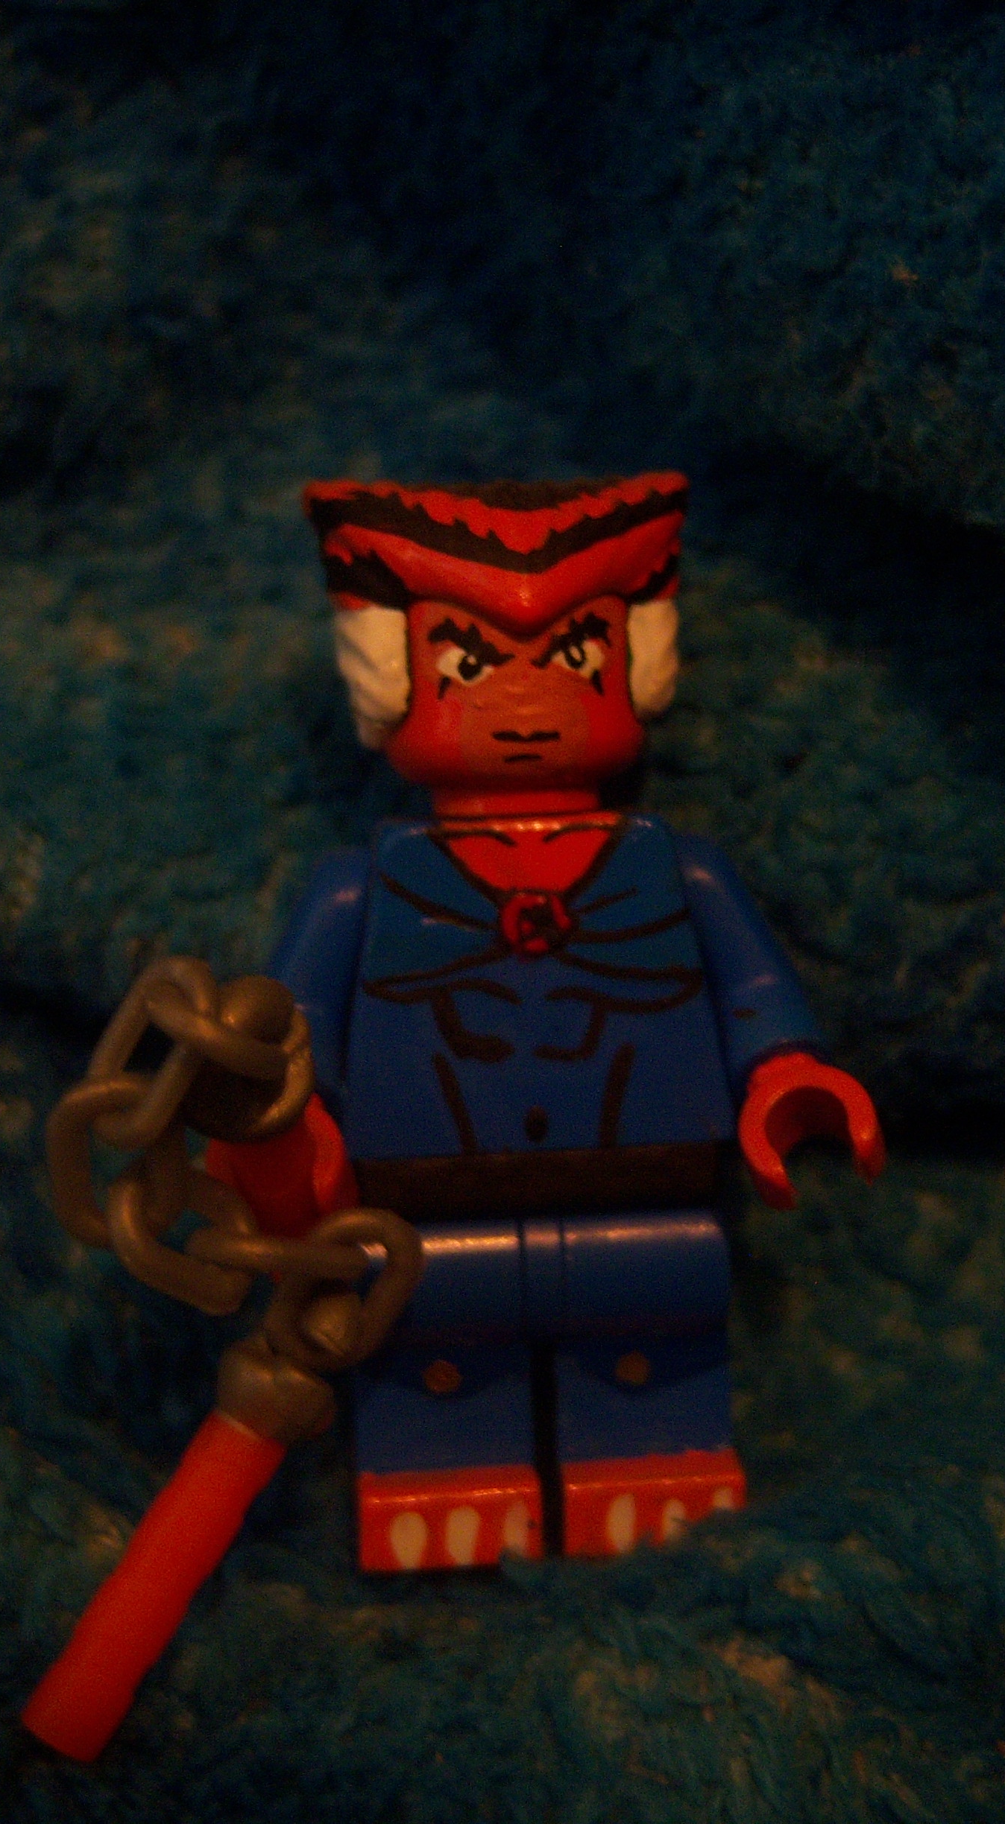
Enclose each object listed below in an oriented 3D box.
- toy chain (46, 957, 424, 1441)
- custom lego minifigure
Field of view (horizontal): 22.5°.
[{"bbox_3d":[-0.010,0.011,0.094,0.014,0.018,0.009,-3,10,-6],"label":"toy chain"},{"bbox_3d":[0.001,0.004,0.102,0.025,0.042,0.015,-3,9,-6],"label":"custom lego minifigure"}]

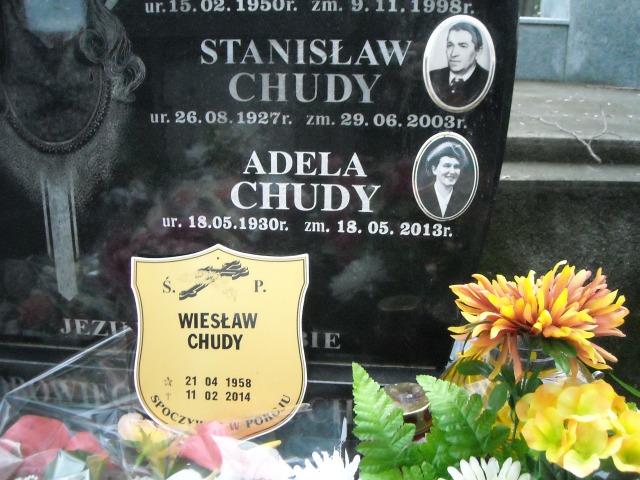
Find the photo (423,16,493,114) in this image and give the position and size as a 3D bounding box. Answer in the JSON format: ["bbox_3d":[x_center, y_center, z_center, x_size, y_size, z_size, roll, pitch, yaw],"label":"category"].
[{"bbox_3d":[0.176,-0.222,0.819,0.091,0.120,0.010,2,13,5],"label":"photo"}]

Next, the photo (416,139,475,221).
[{"bbox_3d":[0.165,-0.083,0.852,0.087,0.119,0.010,2,13,5],"label":"photo"}]

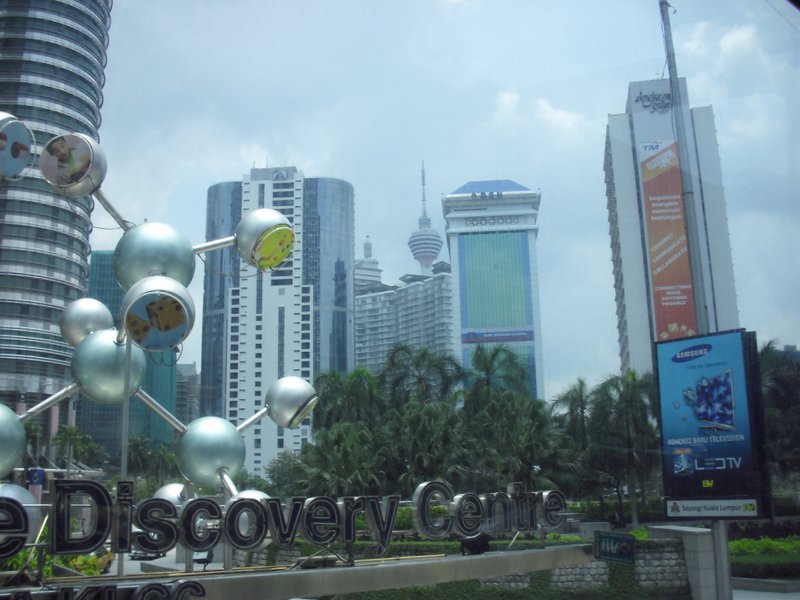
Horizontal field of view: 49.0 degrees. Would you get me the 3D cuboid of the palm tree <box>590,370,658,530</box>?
[{"bbox_3d":[11.241,7.399,43.037,3.480,7.971,3.480,-1,-14,0],"label":"palm tree"}]

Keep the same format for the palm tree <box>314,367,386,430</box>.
[{"bbox_3d":[-2.837,8.983,51.270,4.265,10.319,4.265,-1,-14,0],"label":"palm tree"}]

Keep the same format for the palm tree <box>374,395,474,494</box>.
[{"bbox_3d":[1.154,7.718,39.278,4.241,6.826,4.241,-1,-14,0],"label":"palm tree"}]

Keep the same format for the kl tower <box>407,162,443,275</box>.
[{"bbox_3d":[35.600,11.875,1170.637,47.569,421.395,47.569,-1,-14,0],"label":"kl tower"}]

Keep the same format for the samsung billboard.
[{"bbox_3d":[6.710,2.726,19.000,0.475,3.895,2.137,13,-19,-40],"label":"samsung billboard"}]

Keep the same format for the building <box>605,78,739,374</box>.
[{"bbox_3d":[64.426,0.712,210.511,24.448,101.243,30.000,-3,-14,8],"label":"building"}]

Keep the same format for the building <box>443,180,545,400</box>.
[{"bbox_3d":[32.458,17.536,291.323,32.596,108.915,22.000,-2,-14,3],"label":"building"}]

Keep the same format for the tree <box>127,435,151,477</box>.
[{"bbox_3d":[-27.754,19.870,91.928,2.861,11.498,2.861,-1,-14,0],"label":"tree"}]

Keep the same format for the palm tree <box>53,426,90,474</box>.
[{"bbox_3d":[-33.116,18.477,87.186,3.720,12.178,3.720,-1,-14,0],"label":"palm tree"}]

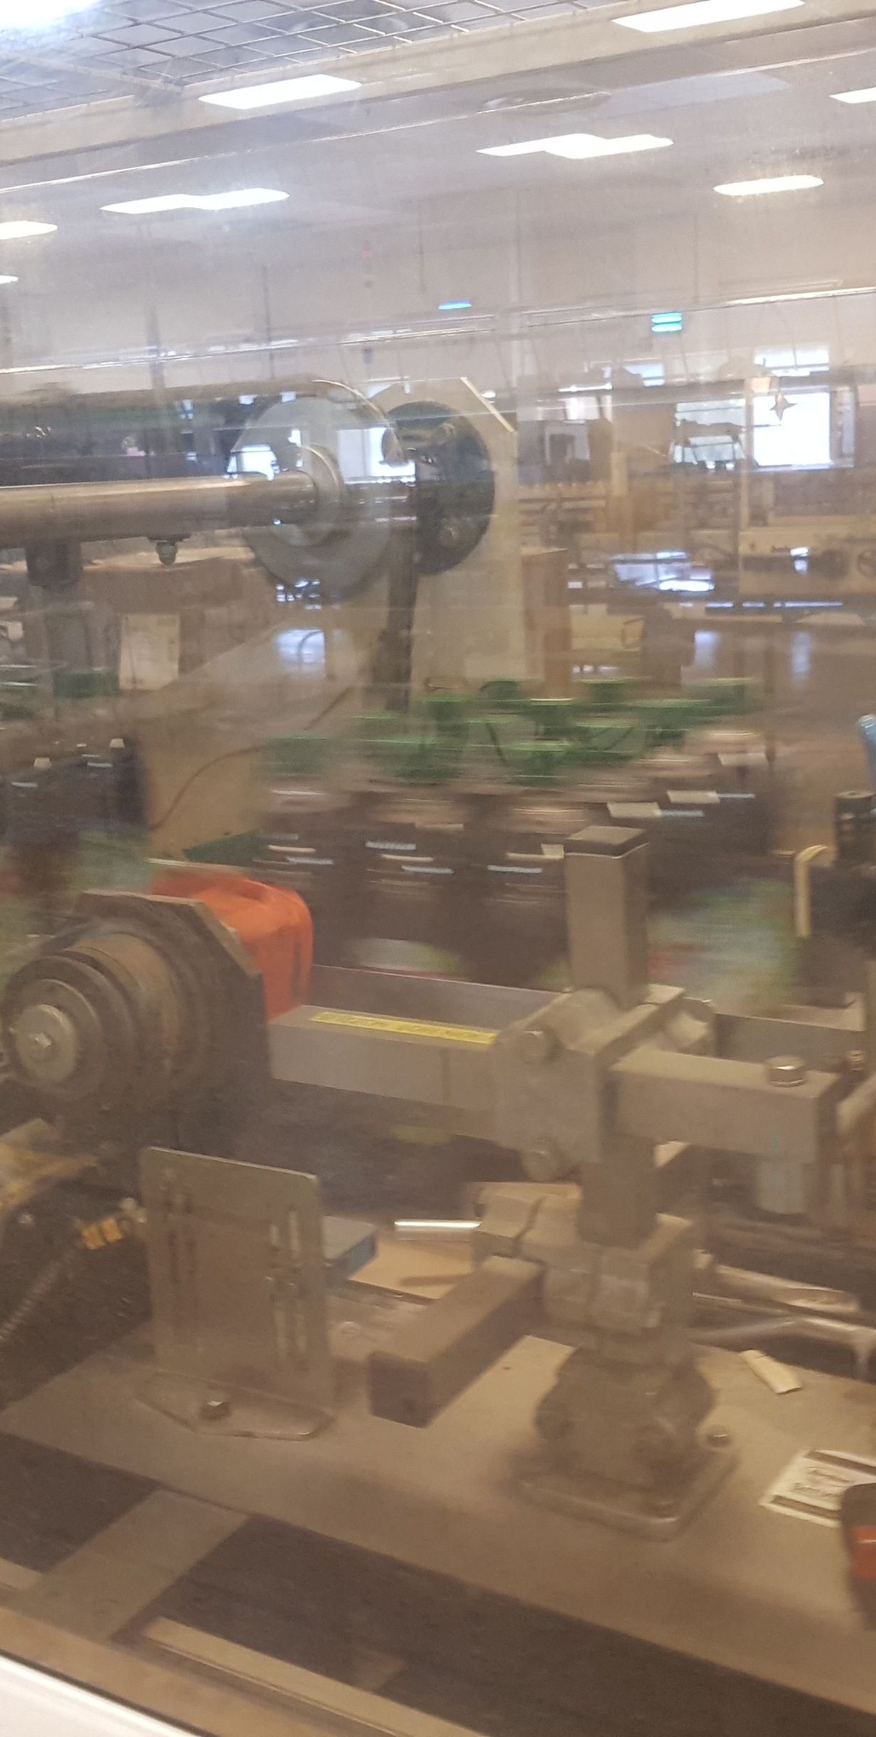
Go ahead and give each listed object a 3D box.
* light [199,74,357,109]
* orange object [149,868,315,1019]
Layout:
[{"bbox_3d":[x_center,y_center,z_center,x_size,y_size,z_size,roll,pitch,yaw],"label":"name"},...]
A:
[{"bbox_3d":[-1.223,-6.065,13.502,1.200,0.080,0.570,5,16,31],"label":"light"},{"bbox_3d":[-0.174,0.059,1.262,0.145,0.090,0.085,5,16,31],"label":"orange object"}]

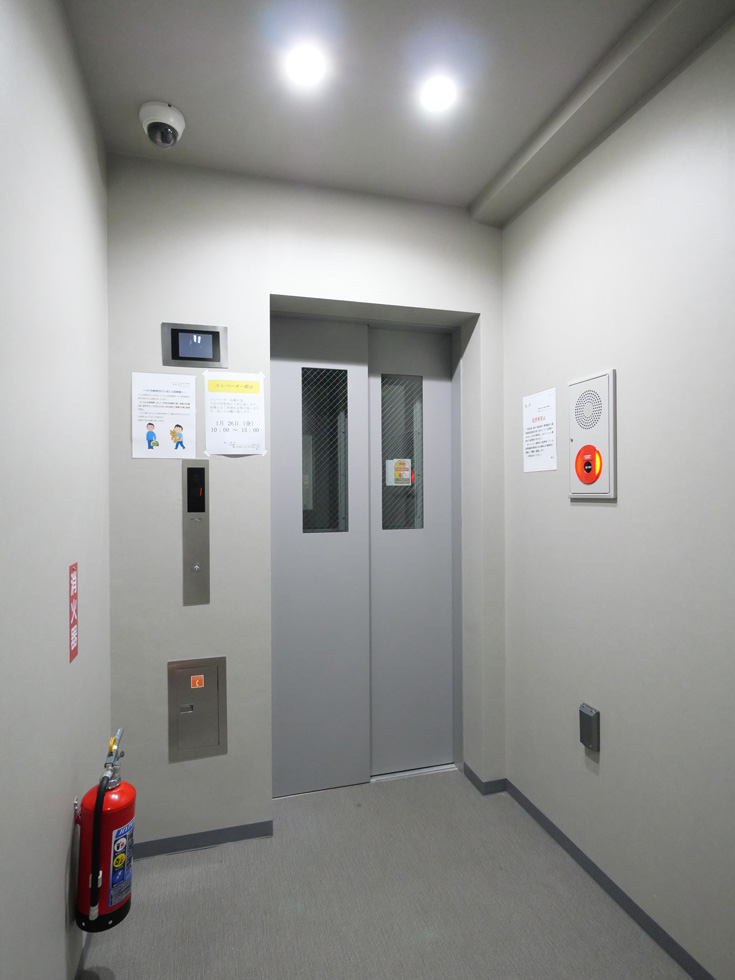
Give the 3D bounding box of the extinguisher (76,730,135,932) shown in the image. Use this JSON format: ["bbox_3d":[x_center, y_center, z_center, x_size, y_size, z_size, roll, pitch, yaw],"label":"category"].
[{"bbox_3d":[-0.687,0.886,1.355,0.140,0.450,0.190,2,-1,-16],"label":"extinguisher"}]

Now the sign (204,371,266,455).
[{"bbox_3d":[-0.482,-0.279,1.861,0.209,0.298,0.006,0,0,-16],"label":"sign"}]

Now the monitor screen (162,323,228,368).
[{"bbox_3d":[-0.613,-0.515,1.822,0.222,0.152,0.014,0,0,-16],"label":"monitor screen"}]

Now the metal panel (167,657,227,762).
[{"bbox_3d":[-0.601,0.783,1.811,0.199,0.353,0.015,0,0,-16],"label":"metal panel"}]

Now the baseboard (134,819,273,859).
[{"bbox_3d":[-0.608,1.252,1.807,0.543,0.057,0.010,0,0,-16],"label":"baseboard"}]

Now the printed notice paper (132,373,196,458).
[{"bbox_3d":[-0.713,-0.259,1.795,0.210,0.296,0.006,0,0,-16],"label":"printed notice paper"}]

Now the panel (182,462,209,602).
[{"bbox_3d":[-0.610,0.152,1.817,0.091,0.520,0.012,0,0,-16],"label":"panel"}]

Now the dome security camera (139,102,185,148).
[{"bbox_3d":[-0.643,-1.126,1.603,0.134,0.088,0.134,0,0,0],"label":"dome security camera"}]

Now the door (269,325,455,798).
[{"bbox_3d":[-0.012,0.277,2.246,0.855,1.995,0.060,0,0,-16],"label":"door"}]

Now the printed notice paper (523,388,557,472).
[{"bbox_3d":[0.649,-0.219,1.933,0.006,0.298,0.206,0,0,-16],"label":"printed notice paper"}]

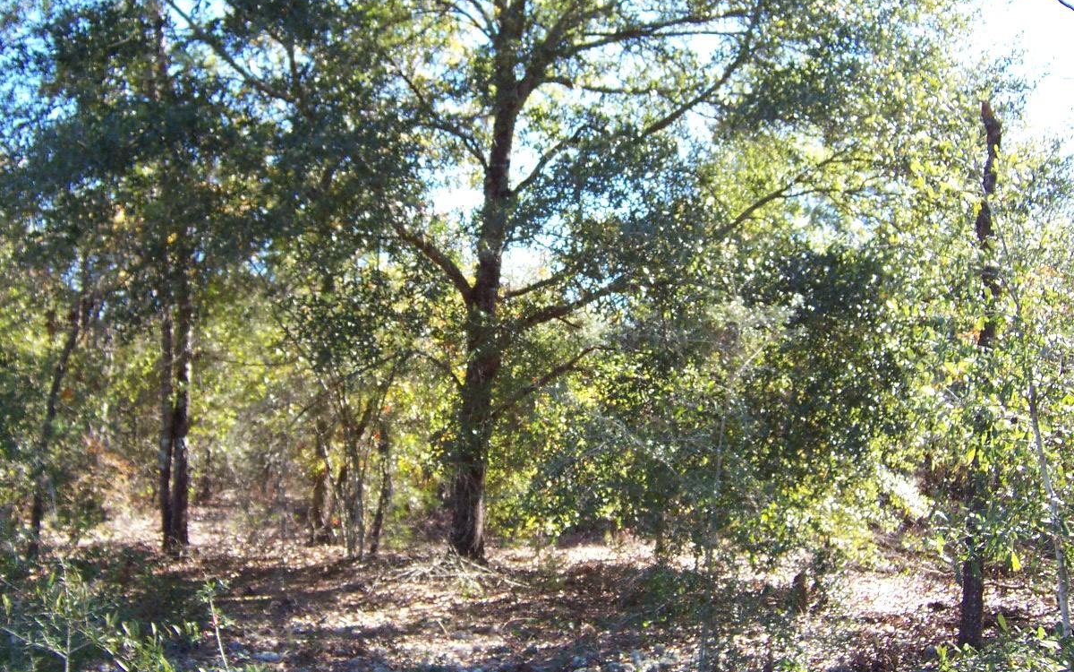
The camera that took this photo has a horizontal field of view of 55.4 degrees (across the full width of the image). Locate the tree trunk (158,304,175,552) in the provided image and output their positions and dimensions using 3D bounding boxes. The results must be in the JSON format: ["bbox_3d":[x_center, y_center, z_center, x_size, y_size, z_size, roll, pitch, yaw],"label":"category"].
[{"bbox_3d":[-5.330,1.294,14.711,0.200,3.530,0.180,0,-6,0],"label":"tree trunk"}]

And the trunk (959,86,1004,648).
[{"bbox_3d":[3.574,0.235,8.253,0.300,4.360,0.250,0,-6,0],"label":"trunk"}]

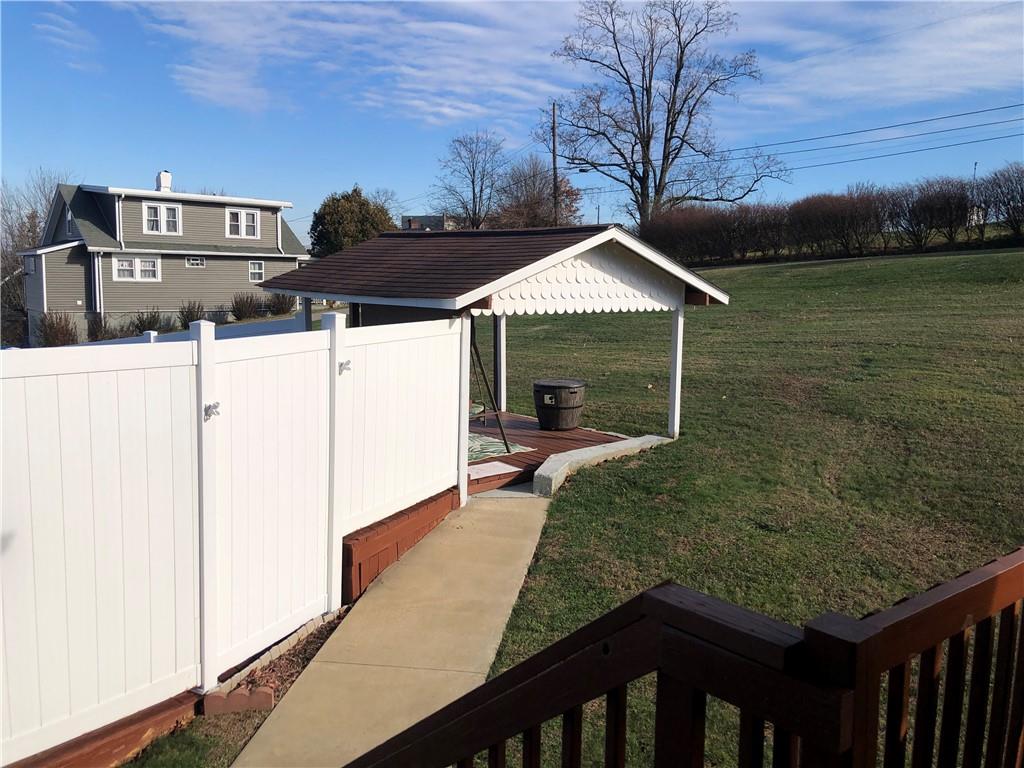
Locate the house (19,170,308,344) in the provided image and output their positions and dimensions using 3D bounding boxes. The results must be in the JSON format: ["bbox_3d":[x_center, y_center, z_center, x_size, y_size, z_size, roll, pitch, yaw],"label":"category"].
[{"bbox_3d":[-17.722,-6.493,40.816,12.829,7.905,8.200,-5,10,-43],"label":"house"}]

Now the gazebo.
[{"bbox_3d":[-0.515,-0.639,11.802,4.337,3.051,5.399,-4,10,-38],"label":"gazebo"}]

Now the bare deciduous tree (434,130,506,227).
[{"bbox_3d":[-3.420,-15.716,69.300,6.200,10.656,6.200,2,8,0],"label":"bare deciduous tree"}]

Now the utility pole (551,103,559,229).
[{"bbox_3d":[2.569,-10.705,46.360,0.300,9.755,0.300,2,8,0],"label":"utility pole"}]

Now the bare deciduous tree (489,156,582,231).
[{"bbox_3d":[2.233,-14.251,67.433,7.300,8.632,7.300,2,8,0],"label":"bare deciduous tree"}]

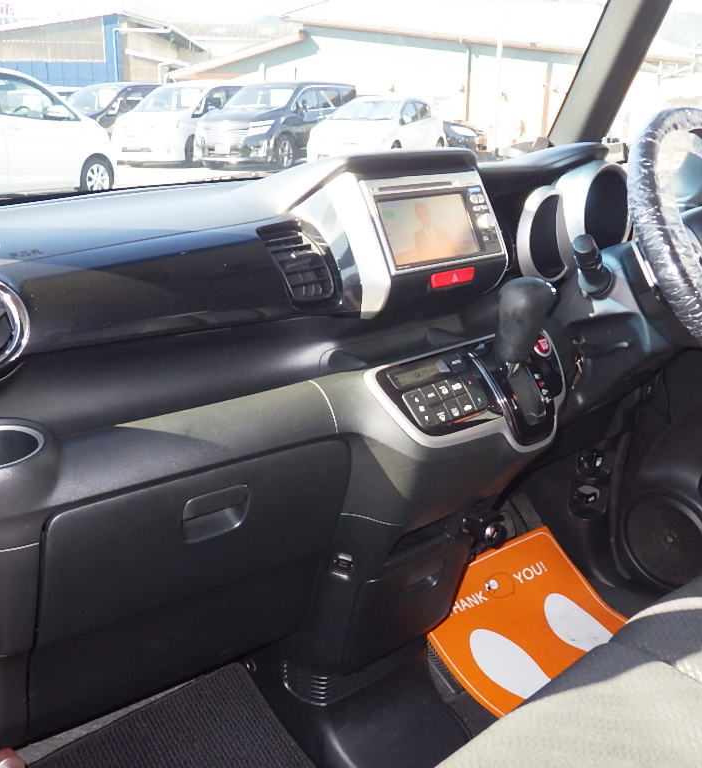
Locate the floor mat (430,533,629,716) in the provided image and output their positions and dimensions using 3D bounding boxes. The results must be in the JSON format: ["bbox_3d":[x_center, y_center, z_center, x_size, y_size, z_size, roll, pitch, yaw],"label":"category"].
[{"bbox_3d":[0.371,0.453,1.420,0.370,0.045,0.430,-15,41,-36],"label":"floor mat"}]

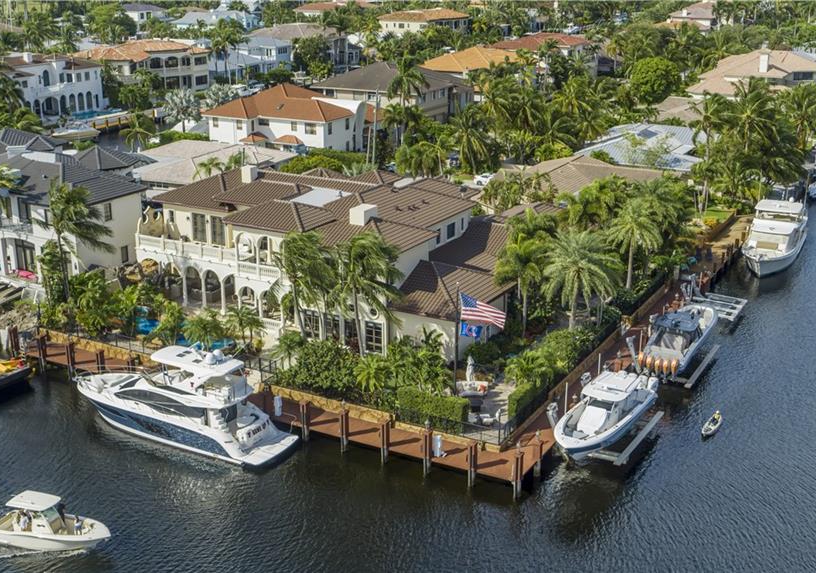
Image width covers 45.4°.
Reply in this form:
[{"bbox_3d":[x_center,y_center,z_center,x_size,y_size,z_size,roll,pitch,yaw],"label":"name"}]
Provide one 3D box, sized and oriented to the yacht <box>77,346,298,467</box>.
[{"bbox_3d":[-15.970,6.740,65.670,17.000,7.000,4.800,10,22,27],"label":"yacht"}]

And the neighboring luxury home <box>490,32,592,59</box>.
[{"bbox_3d":[42.015,-73.616,302.640,22.000,9.400,27.000,10,21,28],"label":"neighboring luxury home"}]

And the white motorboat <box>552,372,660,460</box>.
[{"bbox_3d":[13.186,8.606,66.012,3.800,4.000,12.900,13,24,32],"label":"white motorboat"}]

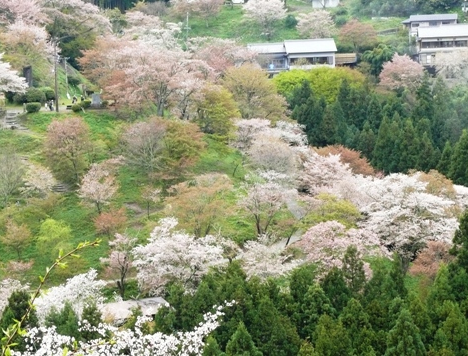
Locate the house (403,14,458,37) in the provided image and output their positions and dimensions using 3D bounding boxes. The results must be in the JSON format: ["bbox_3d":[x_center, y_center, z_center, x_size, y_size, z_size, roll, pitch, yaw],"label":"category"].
[{"bbox_3d":[35.803,-27.562,281.000,10.200,5.200,7.000,-2,11,-12],"label":"house"}]

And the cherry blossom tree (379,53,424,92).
[{"bbox_3d":[29.260,-18.250,268.000,7.600,7.200,7.200,0,9,0],"label":"cherry blossom tree"}]

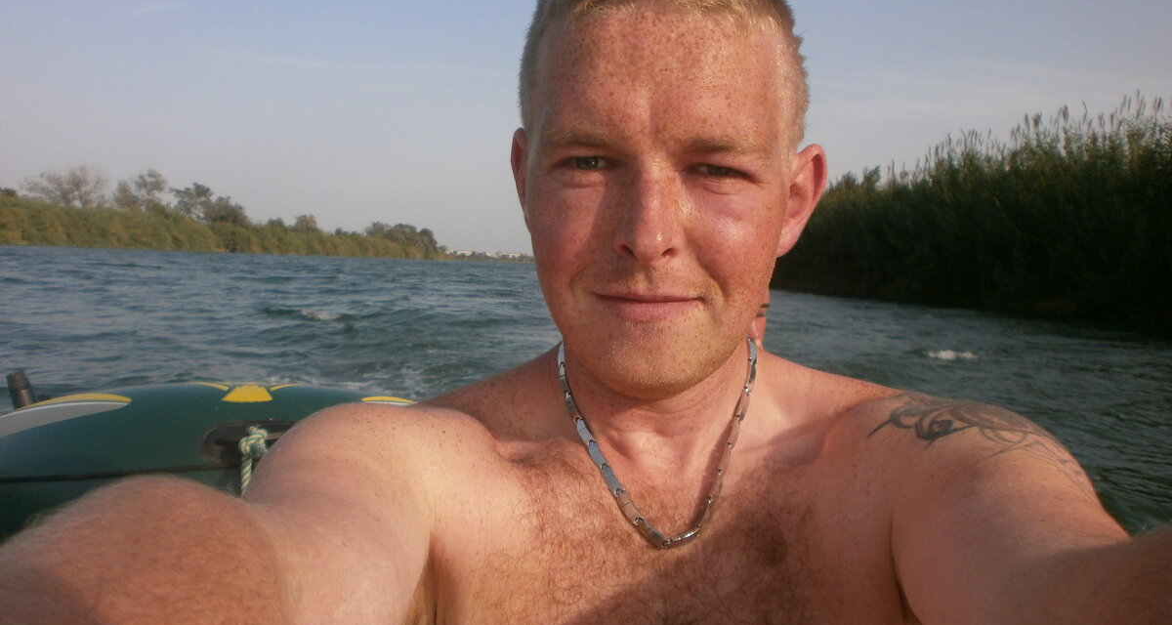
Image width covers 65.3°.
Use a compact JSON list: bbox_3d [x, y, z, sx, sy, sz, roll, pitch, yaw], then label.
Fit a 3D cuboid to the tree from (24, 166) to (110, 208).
[{"bbox_3d":[-48.400,-10.400,85.000,7.600,6.600,7.000,3,3,0],"label":"tree"}]

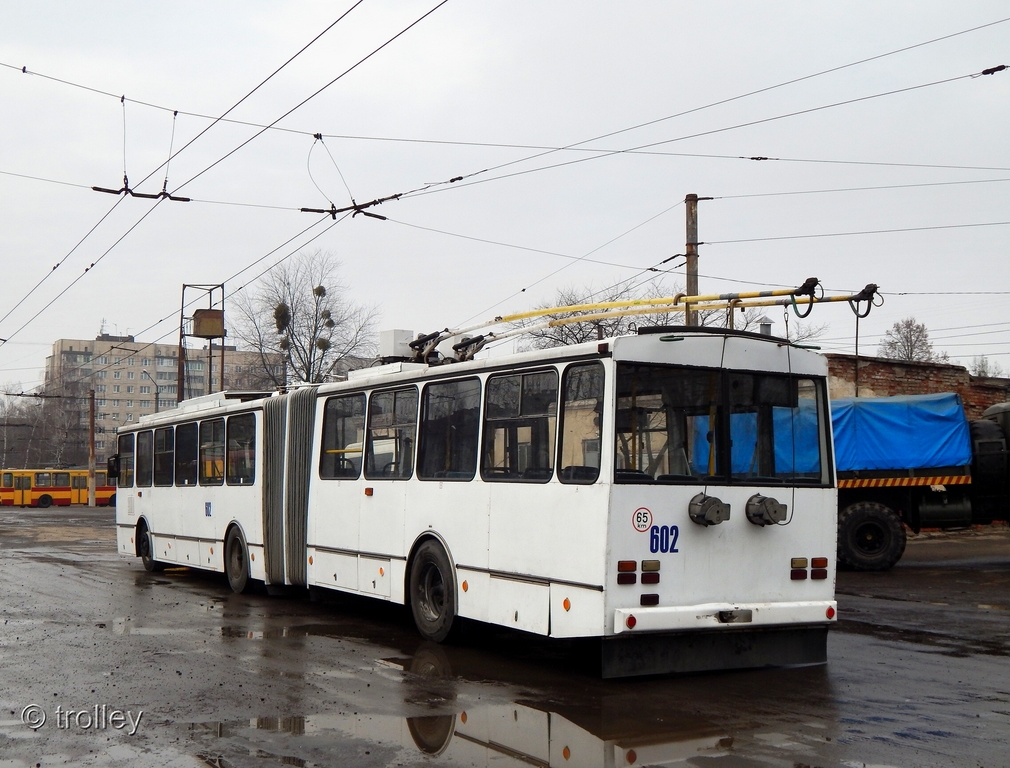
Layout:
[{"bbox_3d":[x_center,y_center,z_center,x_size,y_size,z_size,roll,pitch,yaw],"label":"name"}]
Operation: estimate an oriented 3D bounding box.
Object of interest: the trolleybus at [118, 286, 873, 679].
[{"bbox_3d":[-2.144,1.309,18.136,2.600,3.490,18.300,4,-5,-30],"label":"trolleybus"}]

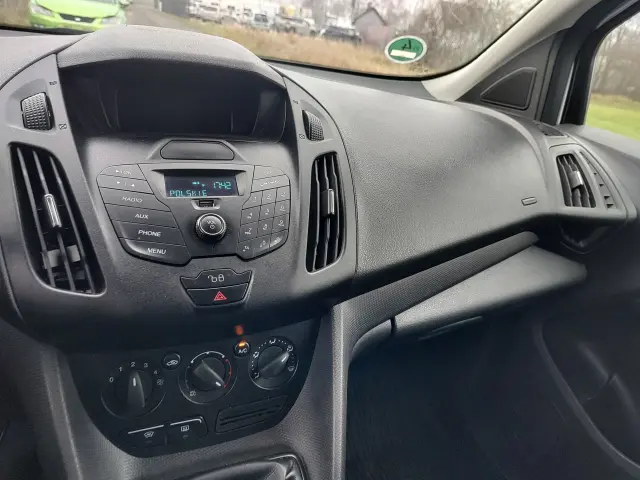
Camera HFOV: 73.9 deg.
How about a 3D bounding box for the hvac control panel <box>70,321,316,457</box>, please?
[{"bbox_3d":[-0.120,0.164,0.466,0.265,0.130,0.040,-4,6,-24],"label":"hvac control panel"}]

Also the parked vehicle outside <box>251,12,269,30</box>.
[{"bbox_3d":[-5.976,-21.484,42.000,1.850,1.650,4.400,-2,29,-21],"label":"parked vehicle outside"}]

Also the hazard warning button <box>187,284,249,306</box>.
[{"bbox_3d":[-0.093,0.051,0.388,0.053,0.018,0.012,-4,-12,-24],"label":"hazard warning button"}]

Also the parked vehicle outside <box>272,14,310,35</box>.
[{"bbox_3d":[-2.652,-20.731,41.000,1.820,1.550,4.400,27,32,30],"label":"parked vehicle outside"}]

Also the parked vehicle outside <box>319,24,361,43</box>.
[{"bbox_3d":[1.834,-19.379,40.000,4.350,1.480,1.800,-16,37,-40],"label":"parked vehicle outside"}]

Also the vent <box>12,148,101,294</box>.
[{"bbox_3d":[-0.234,-0.014,0.372,0.048,0.040,0.160,-20,76,-29],"label":"vent"}]

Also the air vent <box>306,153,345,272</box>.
[{"bbox_3d":[0.005,-0.030,0.480,0.048,0.040,0.160,11,64,-18],"label":"air vent"}]

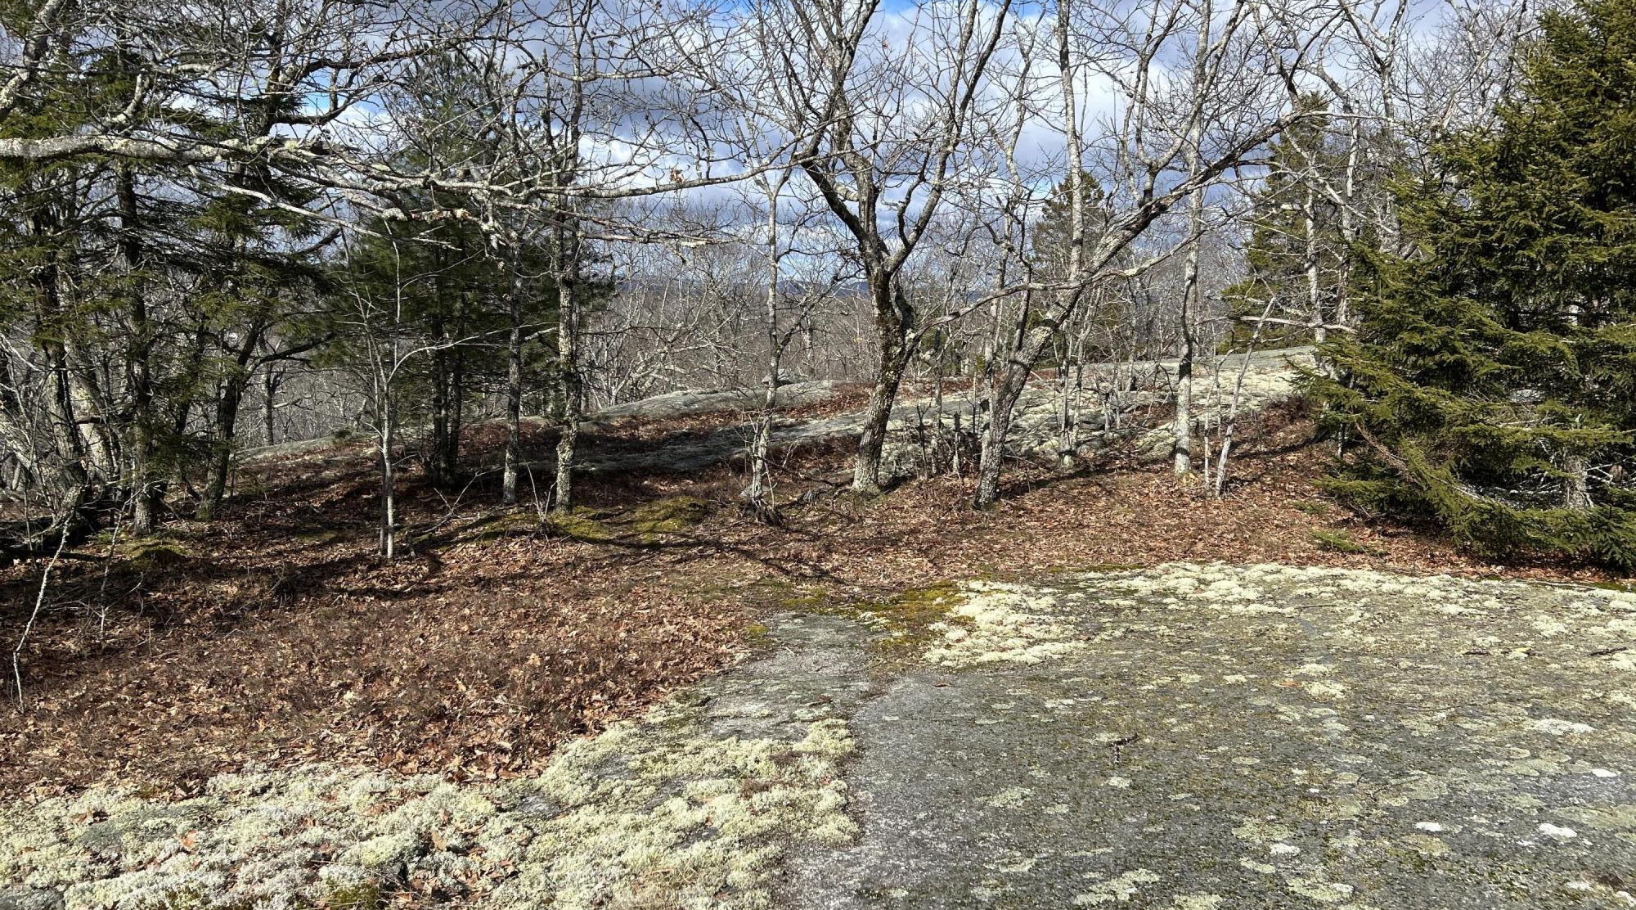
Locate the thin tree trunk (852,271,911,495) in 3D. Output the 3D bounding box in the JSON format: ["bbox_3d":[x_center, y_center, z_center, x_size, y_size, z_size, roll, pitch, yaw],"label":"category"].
[{"bbox_3d":[0.485,-0.538,9.415,0.430,1.716,0.360,0,8,0],"label":"thin tree trunk"}]

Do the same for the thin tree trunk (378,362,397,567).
[{"bbox_3d":[-2.480,0.061,7.075,0.110,1.130,0.100,0,8,0],"label":"thin tree trunk"}]

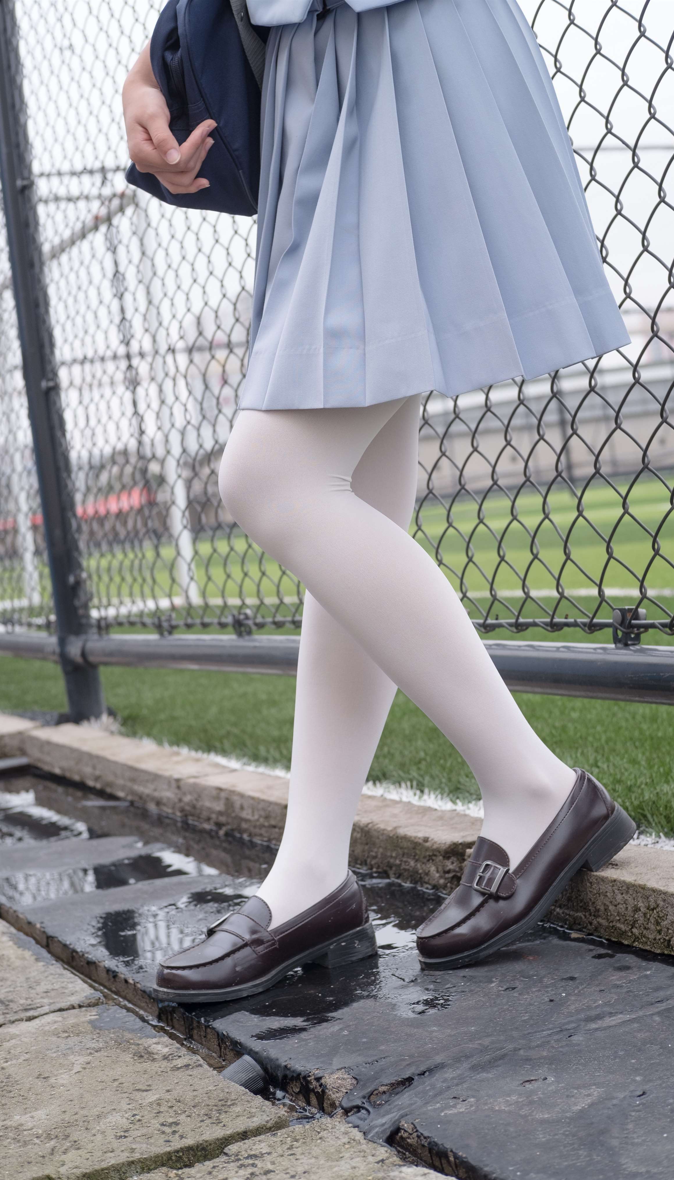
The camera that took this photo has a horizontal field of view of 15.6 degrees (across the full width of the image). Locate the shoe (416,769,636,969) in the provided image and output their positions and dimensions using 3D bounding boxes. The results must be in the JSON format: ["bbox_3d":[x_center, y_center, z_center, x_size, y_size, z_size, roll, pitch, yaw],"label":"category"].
[{"bbox_3d":[0.195,0.290,2.530,0.257,0.100,0.094,-34,7,-9],"label":"shoe"}]

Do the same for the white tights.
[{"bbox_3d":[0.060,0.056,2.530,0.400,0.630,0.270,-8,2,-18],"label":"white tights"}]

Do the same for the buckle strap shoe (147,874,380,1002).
[{"bbox_3d":[-0.074,0.367,2.580,0.255,0.097,0.094,-9,3,-23],"label":"buckle strap shoe"}]

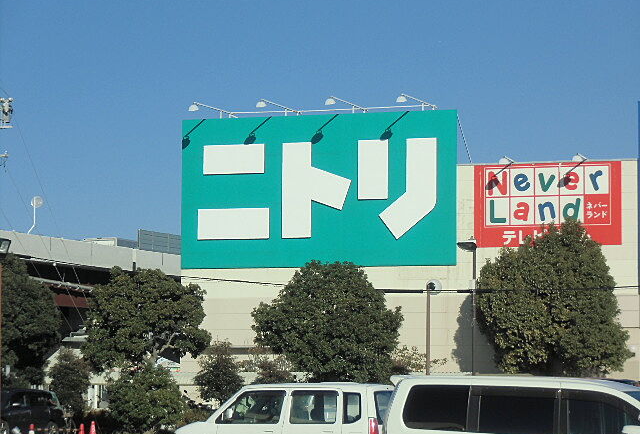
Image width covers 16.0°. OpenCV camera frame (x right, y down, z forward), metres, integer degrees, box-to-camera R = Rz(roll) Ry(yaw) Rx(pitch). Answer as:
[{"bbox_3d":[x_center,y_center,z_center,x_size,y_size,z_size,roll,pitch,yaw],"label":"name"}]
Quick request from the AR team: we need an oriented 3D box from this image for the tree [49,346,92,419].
[{"bbox_3d":[-7.668,5.208,69.804,1.350,2.400,1.350,0,-4,0],"label":"tree"}]

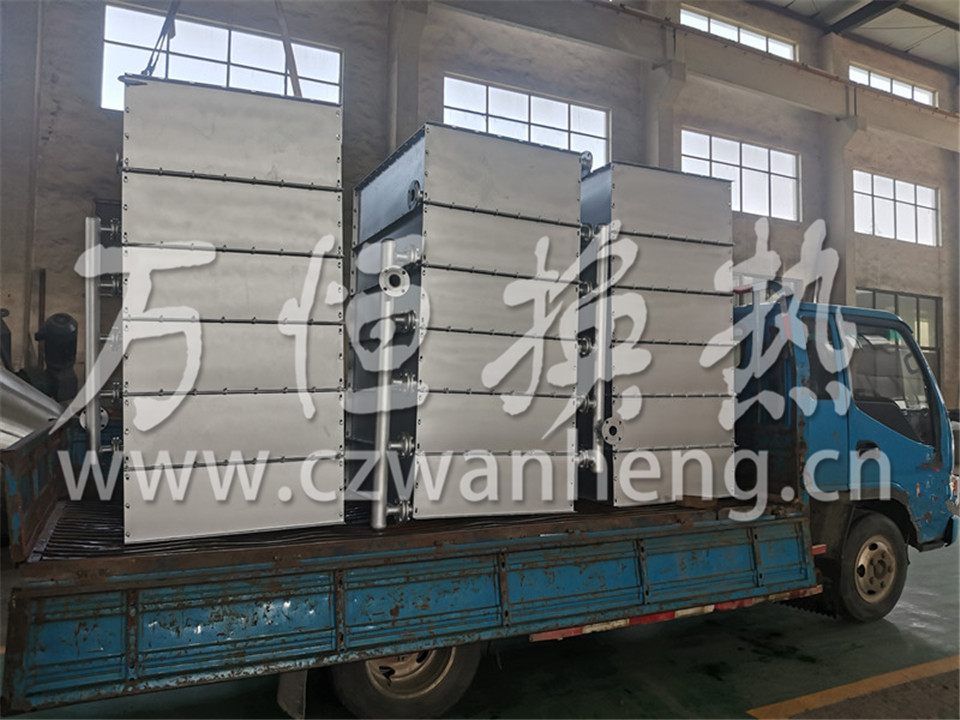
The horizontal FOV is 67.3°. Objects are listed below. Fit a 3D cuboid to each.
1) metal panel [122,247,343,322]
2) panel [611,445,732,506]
[{"bbox_3d":[-1.138,-0.345,3.409,0.975,0.332,0.050,0,-1,-23],"label":"metal panel"},{"bbox_3d":[1.242,0.734,4.605,0.956,0.334,0.050,1,-2,-24],"label":"panel"}]

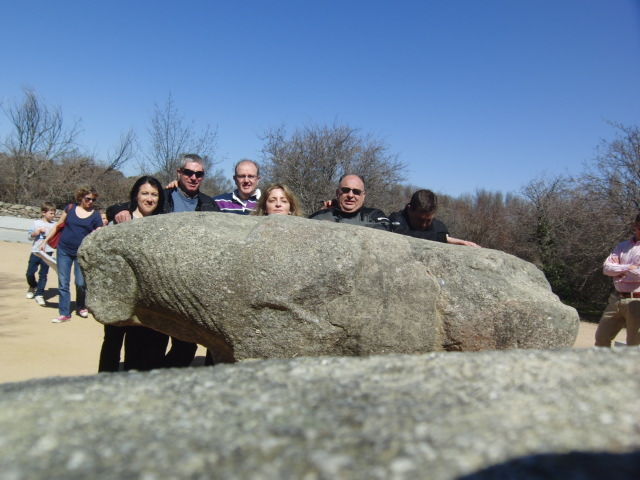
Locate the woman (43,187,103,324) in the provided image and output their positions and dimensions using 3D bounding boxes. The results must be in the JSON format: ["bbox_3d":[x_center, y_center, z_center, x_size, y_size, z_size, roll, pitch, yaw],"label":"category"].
[{"bbox_3d":[-2.938,0.169,6.526,0.660,1.574,0.450,4,2,-17],"label":"woman"}]

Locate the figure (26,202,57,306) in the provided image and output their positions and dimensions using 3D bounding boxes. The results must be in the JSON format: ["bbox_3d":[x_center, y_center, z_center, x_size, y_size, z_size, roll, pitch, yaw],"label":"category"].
[{"bbox_3d":[-3.692,0.187,7.323,0.400,1.367,0.400,3,2,-41],"label":"figure"}]

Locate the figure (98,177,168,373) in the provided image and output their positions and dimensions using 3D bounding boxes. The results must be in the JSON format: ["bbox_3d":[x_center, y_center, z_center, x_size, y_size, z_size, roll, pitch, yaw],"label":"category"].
[{"bbox_3d":[-1.179,0.398,3.476,0.470,1.593,0.360,4,2,-9],"label":"figure"}]

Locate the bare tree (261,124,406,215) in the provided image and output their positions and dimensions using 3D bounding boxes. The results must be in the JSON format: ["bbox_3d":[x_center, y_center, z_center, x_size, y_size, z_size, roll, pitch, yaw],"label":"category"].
[{"bbox_3d":[0.199,-1.048,14.565,3.800,3.957,3.600,4,2,0],"label":"bare tree"}]

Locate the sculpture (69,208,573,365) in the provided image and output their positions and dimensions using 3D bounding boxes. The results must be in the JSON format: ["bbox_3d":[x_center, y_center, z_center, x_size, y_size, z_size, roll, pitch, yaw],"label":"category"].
[{"bbox_3d":[0.014,0.609,3.023,2.650,1.350,0.780,4,2,0],"label":"sculpture"}]

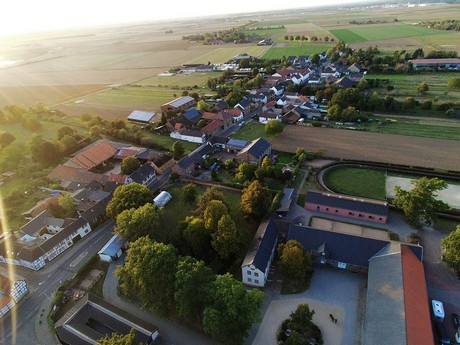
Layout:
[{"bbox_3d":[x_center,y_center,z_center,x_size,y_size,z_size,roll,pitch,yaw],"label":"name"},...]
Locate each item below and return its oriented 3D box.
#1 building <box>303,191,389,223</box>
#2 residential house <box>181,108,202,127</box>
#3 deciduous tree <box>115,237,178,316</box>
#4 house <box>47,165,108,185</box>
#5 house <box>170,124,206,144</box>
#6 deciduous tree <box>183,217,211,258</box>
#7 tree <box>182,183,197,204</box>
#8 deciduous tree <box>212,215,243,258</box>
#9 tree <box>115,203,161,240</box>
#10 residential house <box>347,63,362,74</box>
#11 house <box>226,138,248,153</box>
[{"bbox_3d":[44.052,12.228,111.631,28.500,4.500,8.600,8,31,23],"label":"building"},{"bbox_3d":[-31.427,-44.148,234.783,12.600,10.140,16.850,9,31,24],"label":"residential house"},{"bbox_3d":[-21.945,27.829,78.249,17.000,19.500,17.000,-5,29,0],"label":"deciduous tree"},{"bbox_3d":[-79.703,1.635,153.437,31.000,8.500,10.500,8,31,23],"label":"house"},{"bbox_3d":[-26.270,-24.746,188.462,26.000,6.000,7.500,12,33,28],"label":"house"},{"bbox_3d":[-10.404,21.686,92.836,8.400,17.100,8.400,-5,28,0],"label":"deciduous tree"},{"bbox_3d":[-18.396,9.683,132.155,6.400,10.800,6.400,-5,28,0],"label":"tree"},{"bbox_3d":[-0.643,21.180,91.927,9.200,17.400,9.200,-5,28,0],"label":"deciduous tree"},{"bbox_3d":[-33.456,18.968,107.356,16.500,15.000,16.500,-5,29,0],"label":"tree"},{"bbox_3d":[145.386,-120.939,339.273,11.500,9.000,11.000,18,36,36],"label":"residential house"},{"bbox_3d":[4.537,-16.738,174.807,11.500,6.000,7.300,11,33,28],"label":"house"}]

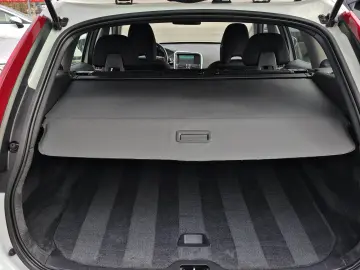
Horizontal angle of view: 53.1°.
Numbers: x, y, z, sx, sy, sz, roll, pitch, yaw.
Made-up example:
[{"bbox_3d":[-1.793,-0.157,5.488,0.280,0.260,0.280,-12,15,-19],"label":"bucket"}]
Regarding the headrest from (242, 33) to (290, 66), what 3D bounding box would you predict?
[{"bbox_3d":[0.429,-0.420,1.790,0.228,0.160,0.110,0,32,0],"label":"headrest"}]

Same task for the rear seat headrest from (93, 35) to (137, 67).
[{"bbox_3d":[-0.321,-0.420,1.790,0.228,0.160,0.110,0,32,0],"label":"rear seat headrest"}]

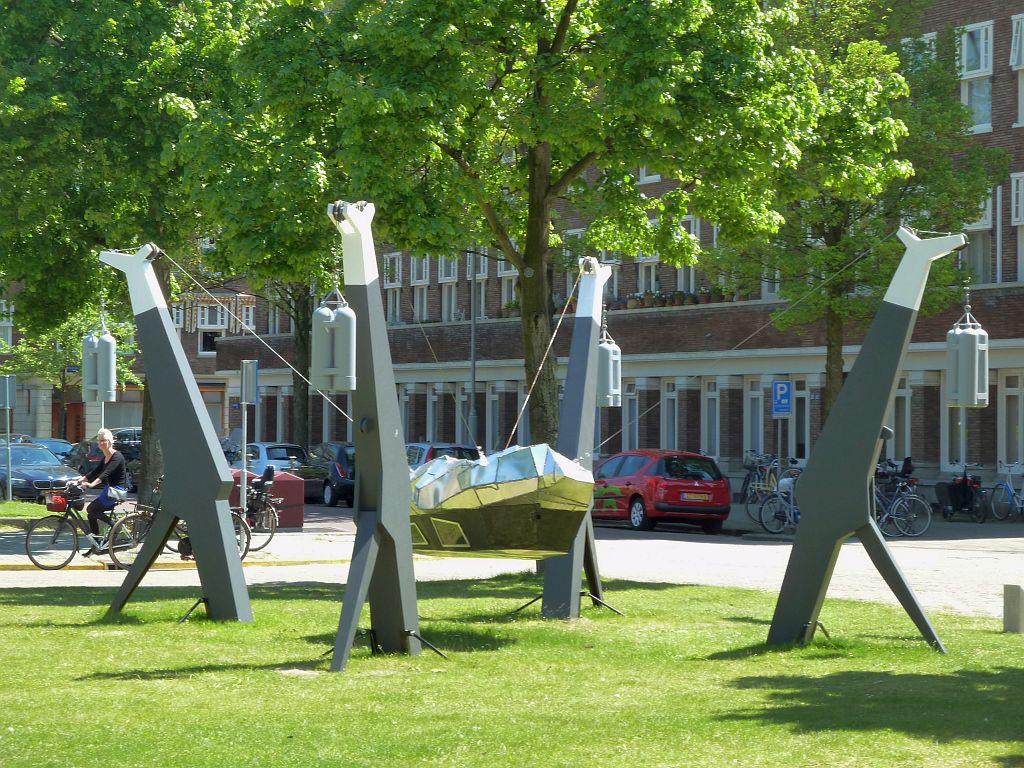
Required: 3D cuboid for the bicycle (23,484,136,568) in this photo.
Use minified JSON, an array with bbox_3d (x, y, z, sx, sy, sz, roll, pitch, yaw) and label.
[{"bbox_3d":[-5.440,1.850,40.000,1.780,1.120,0.600,0,-1,-13],"label":"bicycle"}]

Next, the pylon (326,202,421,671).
[{"bbox_3d":[-1.090,0.420,24.800,0.270,3.650,1.800,0,-1,15],"label":"pylon"}]

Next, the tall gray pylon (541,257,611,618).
[{"bbox_3d":[0.701,0.524,31.541,0.300,3.660,1.740,0,-1,18],"label":"tall gray pylon"}]

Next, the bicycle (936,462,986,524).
[{"bbox_3d":[8.410,2.009,57.582,0.750,1.120,1.850,0,-1,12],"label":"bicycle"}]

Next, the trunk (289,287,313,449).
[{"bbox_3d":[-5.384,0.134,78.503,0.500,5.200,0.500,0,-1,6],"label":"trunk"}]

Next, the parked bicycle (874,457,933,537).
[{"bbox_3d":[6.324,2.030,52.261,1.800,1.150,0.600,0,-1,-24],"label":"parked bicycle"}]

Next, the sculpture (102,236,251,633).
[{"bbox_3d":[-3.305,0.464,30.171,1.740,3.660,0.300,0,-1,30],"label":"sculpture"}]

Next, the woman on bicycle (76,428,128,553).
[{"bbox_3d":[-5.330,1.420,40.000,0.700,1.640,0.500,0,-1,-13],"label":"woman on bicycle"}]

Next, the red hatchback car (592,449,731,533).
[{"bbox_3d":[2.340,1.930,56.400,1.750,1.510,4.150,1,-1,-25],"label":"red hatchback car"}]

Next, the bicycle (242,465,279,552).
[{"bbox_3d":[-4.115,1.753,42.942,1.800,1.200,0.600,0,-1,-26],"label":"bicycle"}]

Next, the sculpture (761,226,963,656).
[{"bbox_3d":[3.141,0.476,27.099,1.740,3.660,0.300,0,-1,16],"label":"sculpture"}]

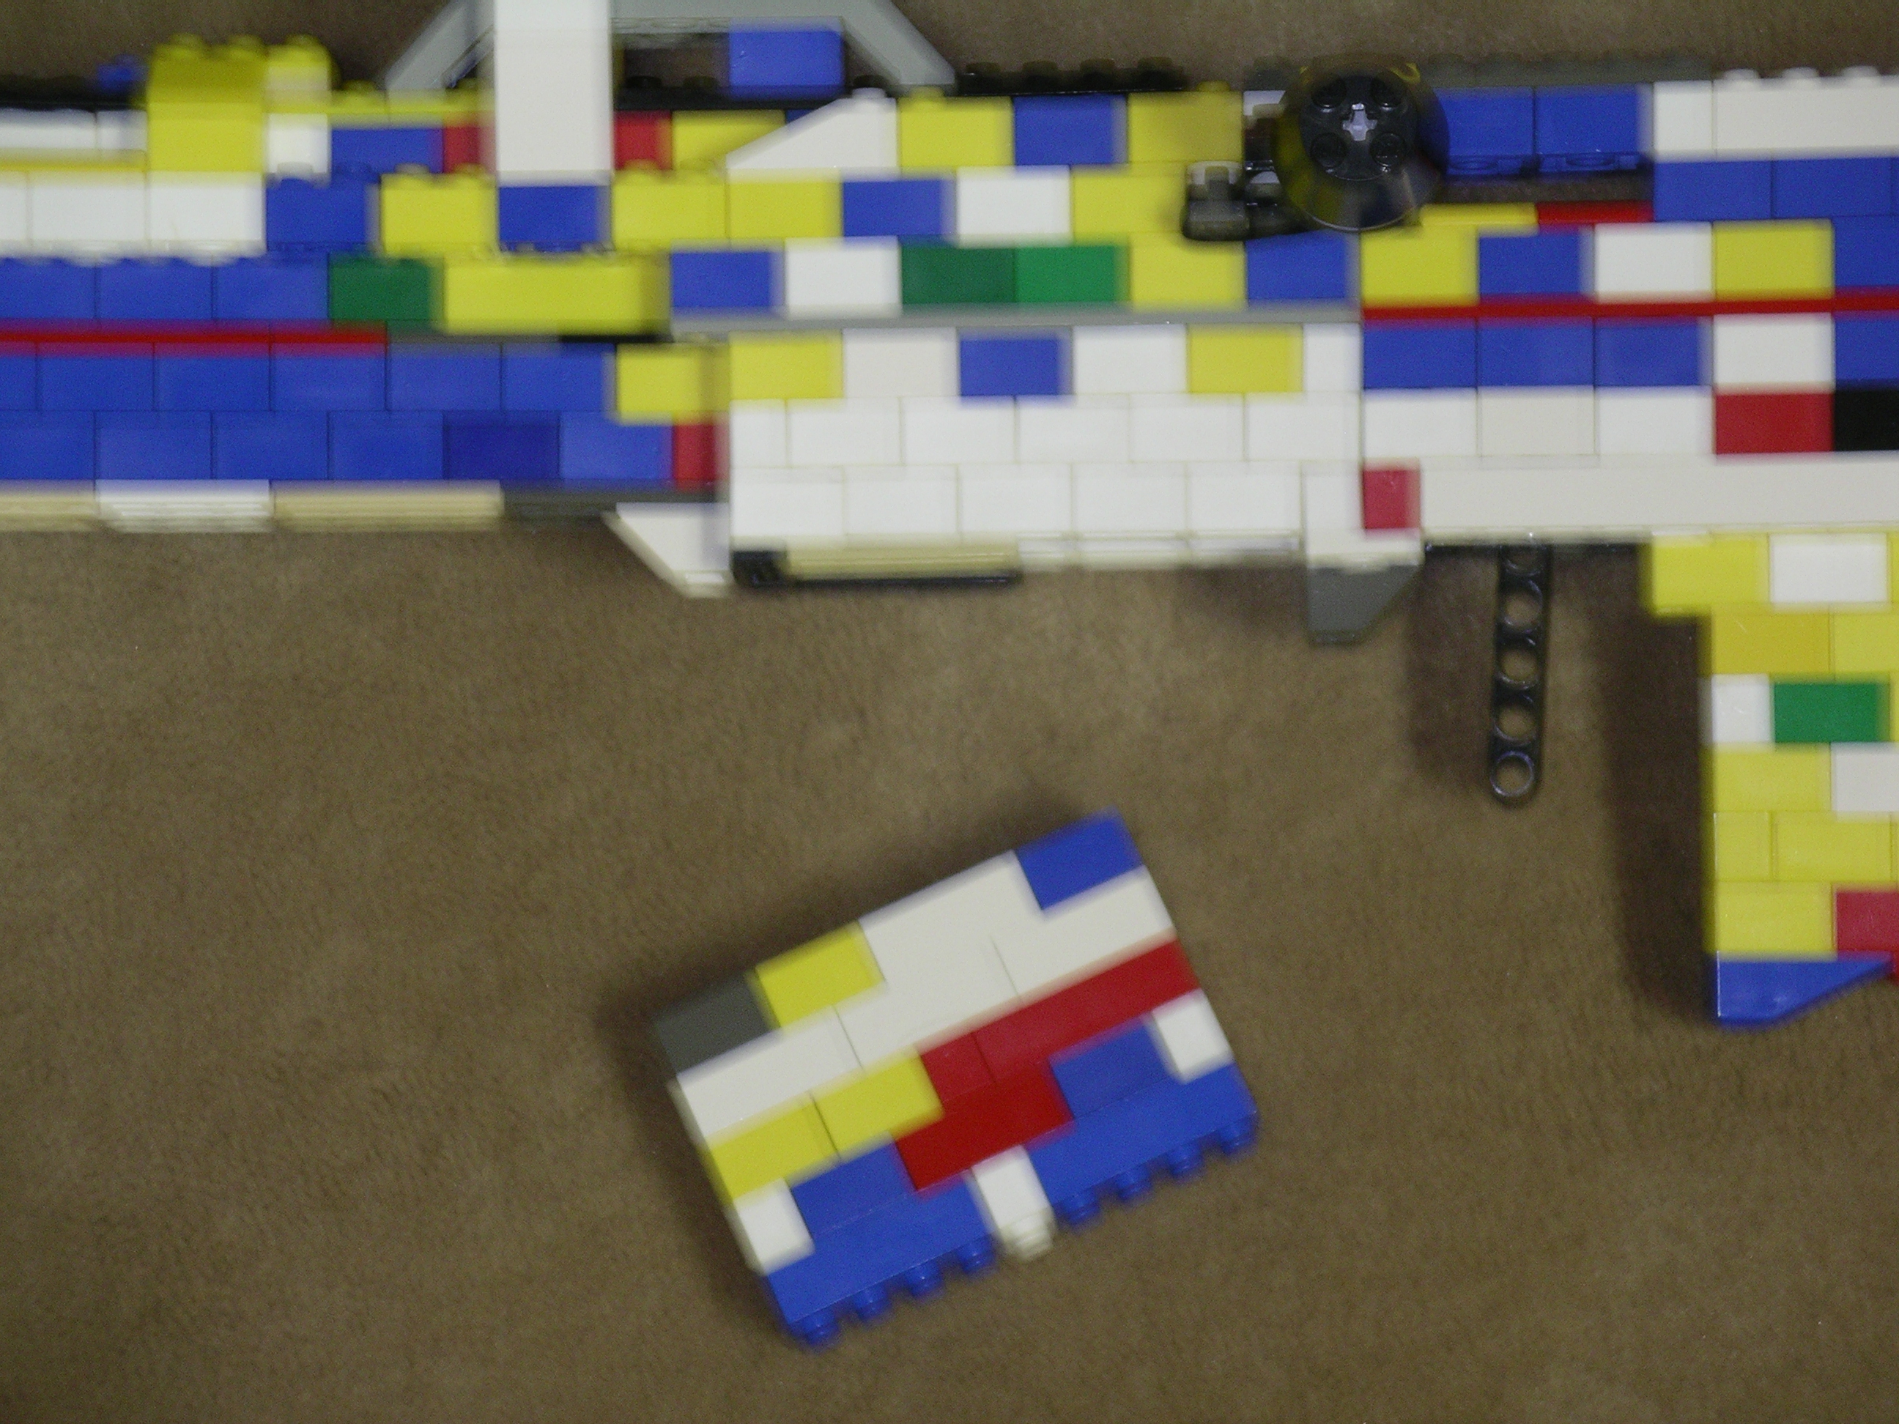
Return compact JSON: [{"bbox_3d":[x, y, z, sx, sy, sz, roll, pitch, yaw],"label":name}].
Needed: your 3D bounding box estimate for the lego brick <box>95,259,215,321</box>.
[{"bbox_3d":[-0.111,-0.059,1.200,0.016,0.016,0.010,-1,90,0],"label":"lego brick"}]

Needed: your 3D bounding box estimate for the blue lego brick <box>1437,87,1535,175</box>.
[{"bbox_3d":[0.073,-0.081,1.194,0.016,0.016,0.011,-1,84,0],"label":"blue lego brick"}]

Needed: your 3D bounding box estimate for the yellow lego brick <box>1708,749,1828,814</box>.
[{"bbox_3d":[0.114,0.009,1.187,0.016,0.015,0.011,-1,83,5],"label":"yellow lego brick"}]

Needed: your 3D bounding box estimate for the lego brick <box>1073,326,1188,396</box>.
[{"bbox_3d":[0.025,-0.048,1.190,0.016,0.015,0.011,0,85,3],"label":"lego brick"}]

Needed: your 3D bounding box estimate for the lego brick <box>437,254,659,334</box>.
[{"bbox_3d":[-0.055,-0.059,1.201,0.032,0.016,0.010,-1,90,0],"label":"lego brick"}]

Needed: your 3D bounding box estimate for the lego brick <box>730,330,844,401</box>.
[{"bbox_3d":[-0.023,-0.049,1.205,0.016,0.016,0.010,-1,90,0],"label":"lego brick"}]

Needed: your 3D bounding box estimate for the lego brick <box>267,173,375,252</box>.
[{"bbox_3d":[-0.087,-0.070,1.194,0.016,0.016,0.011,-1,84,0],"label":"lego brick"}]

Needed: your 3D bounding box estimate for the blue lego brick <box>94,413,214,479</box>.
[{"bbox_3d":[-0.110,-0.037,1.191,0.016,0.015,0.011,0,85,3],"label":"blue lego brick"}]

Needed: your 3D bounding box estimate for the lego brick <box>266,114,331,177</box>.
[{"bbox_3d":[-0.090,-0.079,1.193,0.008,0.010,0.011,0,85,3],"label":"lego brick"}]

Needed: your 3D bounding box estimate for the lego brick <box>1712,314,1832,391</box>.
[{"bbox_3d":[0.114,-0.050,1.189,0.016,0.015,0.011,-1,83,5],"label":"lego brick"}]

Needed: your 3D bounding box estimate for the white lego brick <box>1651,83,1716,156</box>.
[{"bbox_3d":[0.102,-0.082,1.193,0.008,0.013,0.011,-1,83,5],"label":"white lego brick"}]

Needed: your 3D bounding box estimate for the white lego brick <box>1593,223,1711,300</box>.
[{"bbox_3d":[0.098,-0.062,1.192,0.016,0.015,0.011,-1,83,5],"label":"white lego brick"}]

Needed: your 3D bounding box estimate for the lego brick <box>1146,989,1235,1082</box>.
[{"bbox_3d":[0.034,0.046,1.209,0.008,0.016,0.010,-24,90,0],"label":"lego brick"}]

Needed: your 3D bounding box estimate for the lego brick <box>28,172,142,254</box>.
[{"bbox_3d":[-0.119,-0.070,1.191,0.016,0.016,0.011,-1,84,0],"label":"lego brick"}]

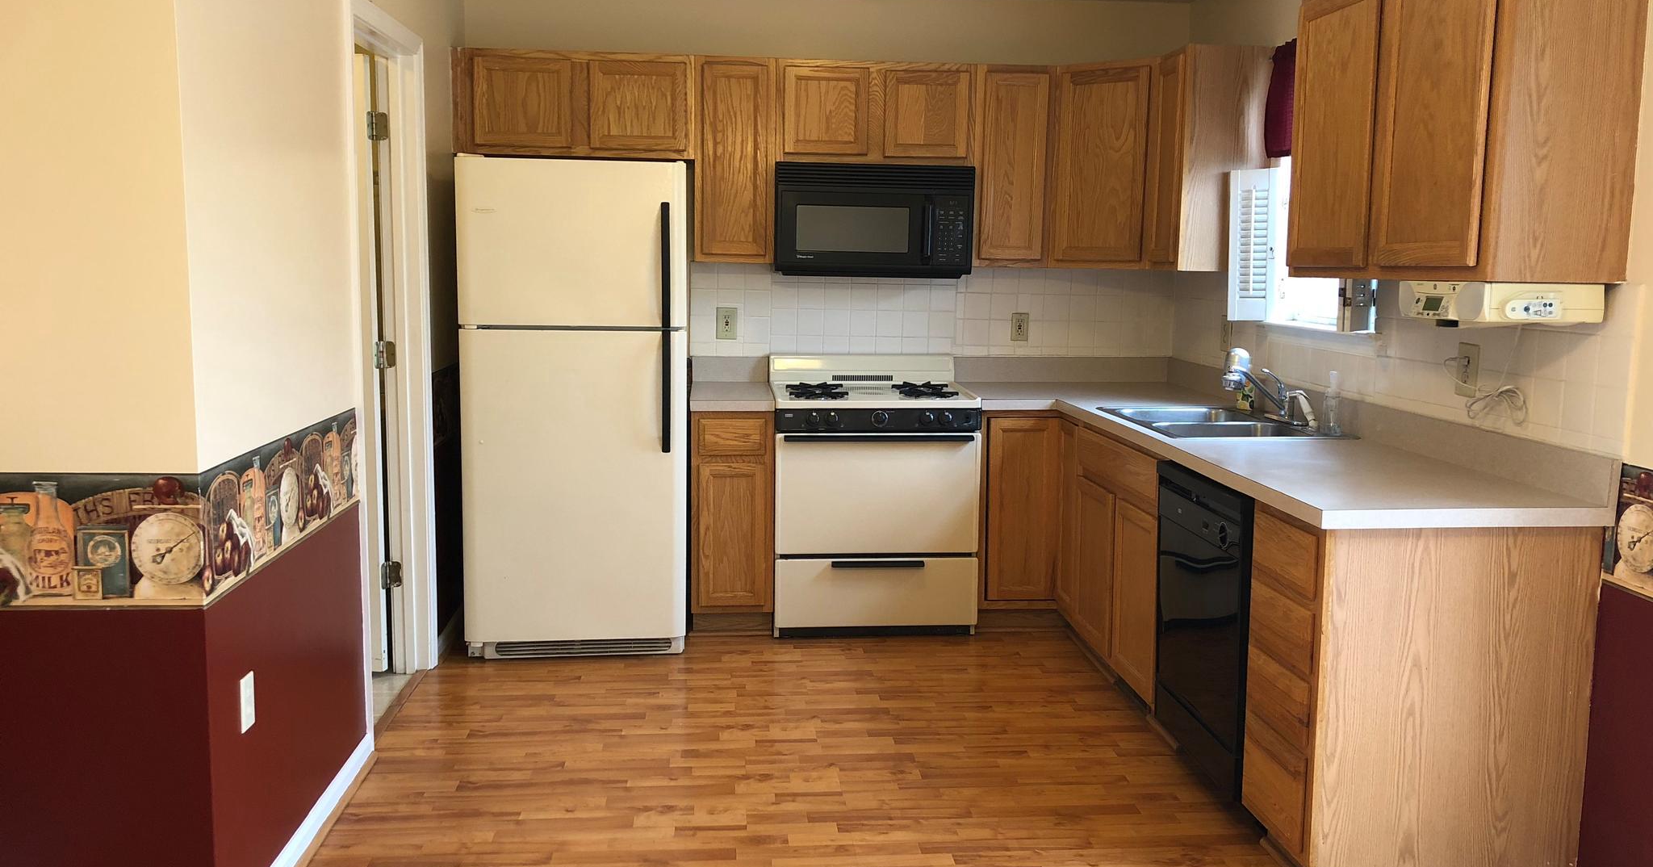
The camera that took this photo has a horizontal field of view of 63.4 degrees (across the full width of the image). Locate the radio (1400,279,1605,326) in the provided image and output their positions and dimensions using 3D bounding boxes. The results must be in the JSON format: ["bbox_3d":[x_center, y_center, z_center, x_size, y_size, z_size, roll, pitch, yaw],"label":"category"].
[{"bbox_3d":[1.476,-0.293,2.961,0.270,0.093,0.355,0,8,-5],"label":"radio"}]

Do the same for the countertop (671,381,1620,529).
[{"bbox_3d":[0.567,-0.006,4.120,1.979,0.041,2.784,0,8,-5],"label":"countertop"}]

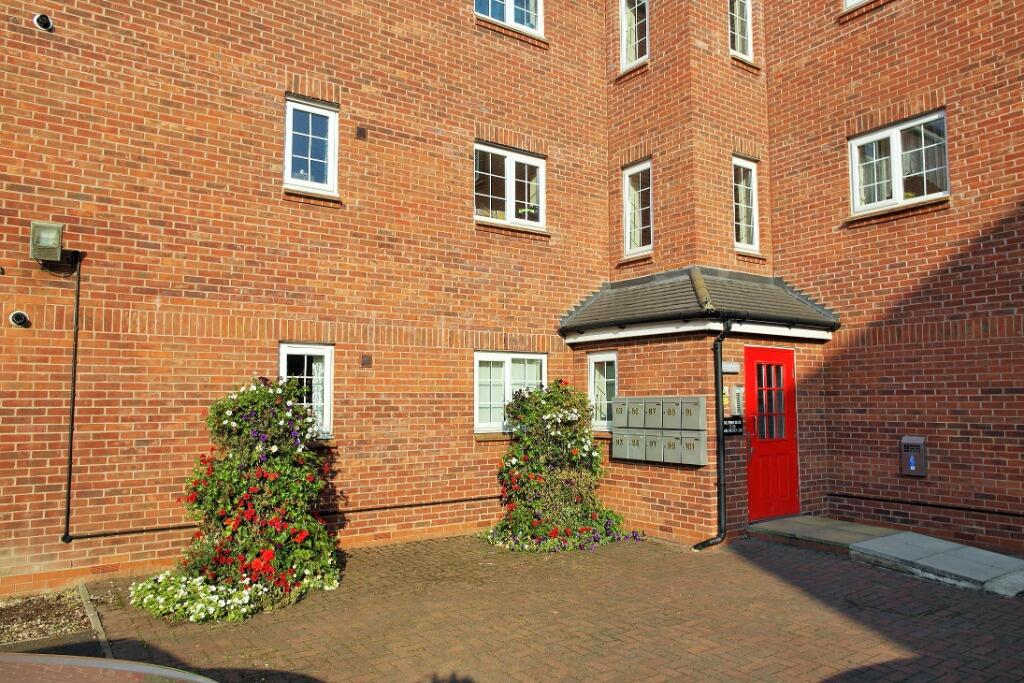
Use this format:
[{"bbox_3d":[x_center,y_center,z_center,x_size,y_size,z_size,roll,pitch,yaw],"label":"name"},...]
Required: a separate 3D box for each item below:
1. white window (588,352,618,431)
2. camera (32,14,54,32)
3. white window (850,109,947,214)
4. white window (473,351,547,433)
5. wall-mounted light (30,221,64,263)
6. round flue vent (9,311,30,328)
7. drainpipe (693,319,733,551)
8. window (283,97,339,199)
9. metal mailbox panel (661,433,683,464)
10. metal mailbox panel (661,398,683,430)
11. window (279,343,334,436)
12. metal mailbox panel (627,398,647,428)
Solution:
[{"bbox_3d":[1.220,0.669,9.007,0.090,1.020,0.540,3,-6,-35],"label":"white window"},{"bbox_3d":[-4.204,-2.871,6.125,0.120,0.130,0.135,-5,-6,43],"label":"camera"},{"bbox_3d":[4.666,-2.111,8.255,0.090,0.990,1.130,3,-6,-35],"label":"white window"},{"bbox_3d":[-0.002,0.659,8.871,1.150,1.040,0.100,3,-6,-35],"label":"white window"},{"bbox_3d":[-3.966,-0.846,5.819,0.215,0.315,0.150,3,2,-35],"label":"wall-mounted light"},{"bbox_3d":[-4.250,-0.191,5.889,0.140,0.145,0.100,3,-6,-35],"label":"round flue vent"},{"bbox_3d":[2.160,1.009,7.364,0.420,2.480,0.190,-1,-5,10],"label":"drainpipe"},{"bbox_3d":[-2.223,-2.162,7.567,0.600,1.050,0.100,3,-6,-35],"label":"window"},{"bbox_3d":[1.860,1.189,7.776,0.110,0.375,0.282,3,-6,-35],"label":"metal mailbox panel"},{"bbox_3d":[1.868,0.834,7.872,0.110,0.378,0.278,3,-6,-35],"label":"metal mailbox panel"},{"bbox_3d":[-2.212,0.532,7.350,0.600,1.040,0.100,3,-6,-35],"label":"window"},{"bbox_3d":[1.537,0.865,8.271,0.110,0.362,0.282,3,-6,-35],"label":"metal mailbox panel"}]

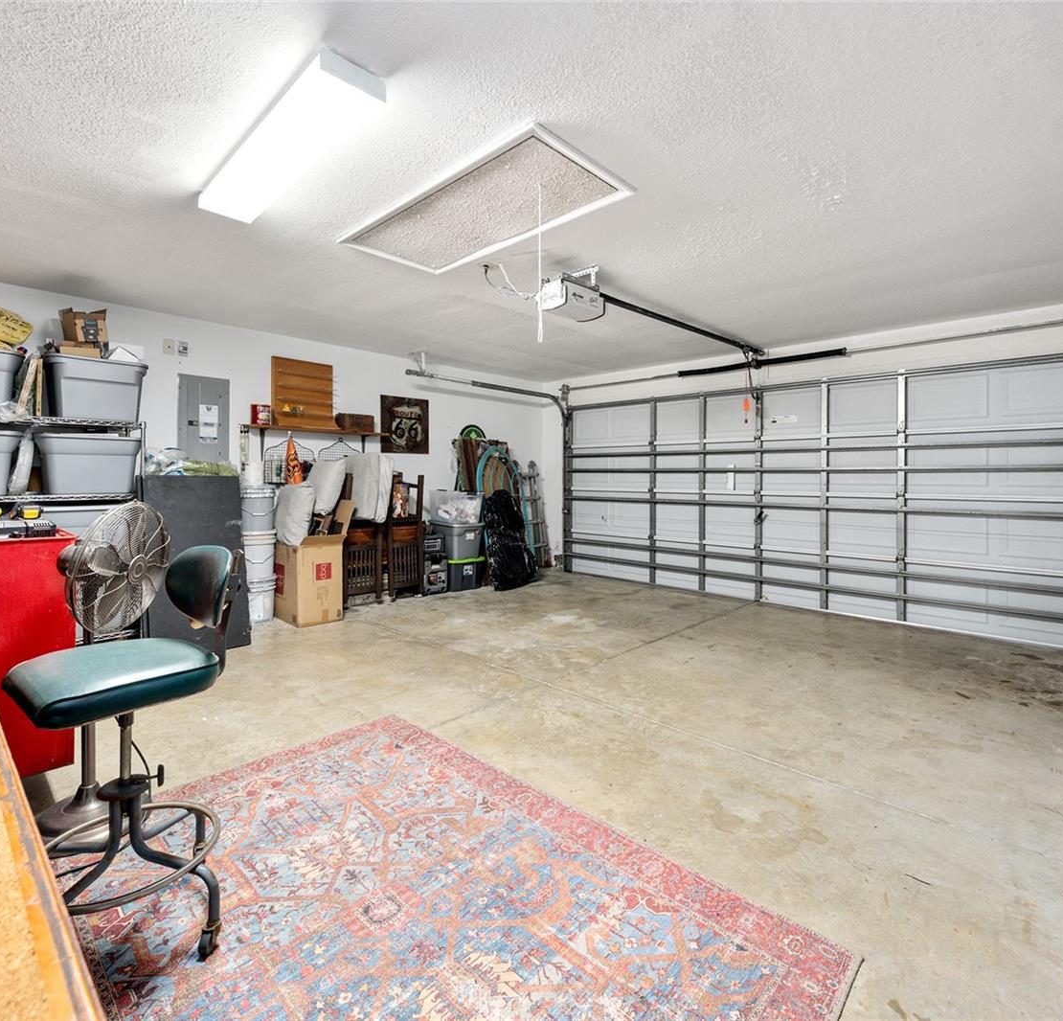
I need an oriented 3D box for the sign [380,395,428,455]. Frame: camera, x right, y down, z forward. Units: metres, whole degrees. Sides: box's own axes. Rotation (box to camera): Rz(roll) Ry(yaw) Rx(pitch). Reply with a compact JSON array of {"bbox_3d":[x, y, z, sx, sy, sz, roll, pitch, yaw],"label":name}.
[{"bbox_3d":[-1.336,-0.900,5.893,0.020,0.575,0.585,3,3,44],"label":"sign"}]

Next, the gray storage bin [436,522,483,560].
[{"bbox_3d":[-0.823,0.312,6.059,0.480,0.360,0.390,3,3,44],"label":"gray storage bin"}]

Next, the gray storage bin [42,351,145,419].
[{"bbox_3d":[-3.010,-0.806,3.806,0.420,0.400,0.550,3,3,44],"label":"gray storage bin"}]

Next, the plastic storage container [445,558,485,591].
[{"bbox_3d":[-0.845,0.670,6.083,0.460,0.335,0.430,3,4,44],"label":"plastic storage container"}]

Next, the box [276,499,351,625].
[{"bbox_3d":[-1.896,0.423,4.715,0.560,0.960,0.430,3,4,44],"label":"box"}]

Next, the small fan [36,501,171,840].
[{"bbox_3d":[-1.569,0.516,1.965,0.400,1.120,0.480,0,2,-3],"label":"small fan"}]

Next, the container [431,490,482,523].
[{"bbox_3d":[-0.826,-0.017,6.058,0.460,0.335,0.410,3,4,44],"label":"container"}]

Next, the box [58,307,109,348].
[{"bbox_3d":[-2.911,-1.192,3.601,0.190,0.220,0.200,-1,3,-26],"label":"box"}]

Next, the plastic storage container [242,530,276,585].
[{"bbox_3d":[-2.266,0.337,4.611,0.300,0.395,0.300,3,4,44],"label":"plastic storage container"}]

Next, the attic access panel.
[{"bbox_3d":[-0.289,-1.414,2.699,1.458,0.050,0.661,3,3,44],"label":"attic access panel"}]

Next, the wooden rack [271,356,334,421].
[{"bbox_3d":[-2.014,-1.039,4.961,0.170,0.610,0.560,3,4,44],"label":"wooden rack"}]

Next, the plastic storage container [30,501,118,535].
[{"bbox_3d":[-3.047,0.165,3.773,0.420,0.400,0.560,3,3,44],"label":"plastic storage container"}]

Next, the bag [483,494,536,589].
[{"bbox_3d":[-0.245,0.298,6.184,0.460,1.040,0.600,3,3,44],"label":"bag"}]

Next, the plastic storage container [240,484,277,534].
[{"bbox_3d":[-2.277,-0.016,4.595,0.285,0.380,0.285,3,3,44],"label":"plastic storage container"}]

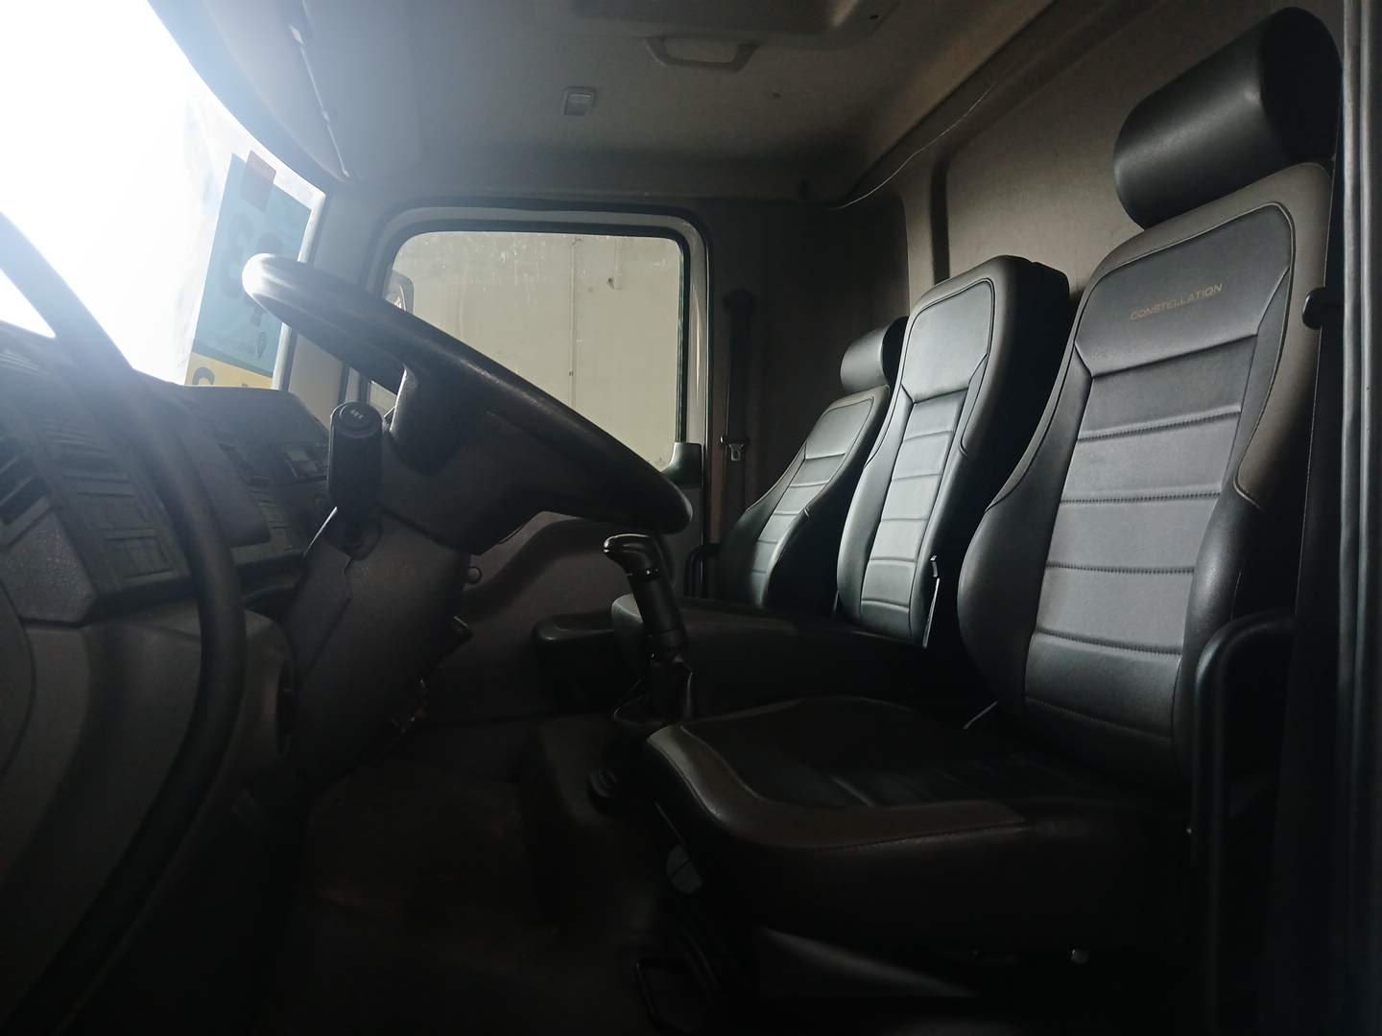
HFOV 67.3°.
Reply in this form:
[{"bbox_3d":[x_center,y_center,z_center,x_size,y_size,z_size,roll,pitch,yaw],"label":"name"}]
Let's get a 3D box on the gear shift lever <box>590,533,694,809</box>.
[{"bbox_3d":[-0.061,0.204,1.375,0.135,0.360,0.120,-2,-1,-12],"label":"gear shift lever"}]

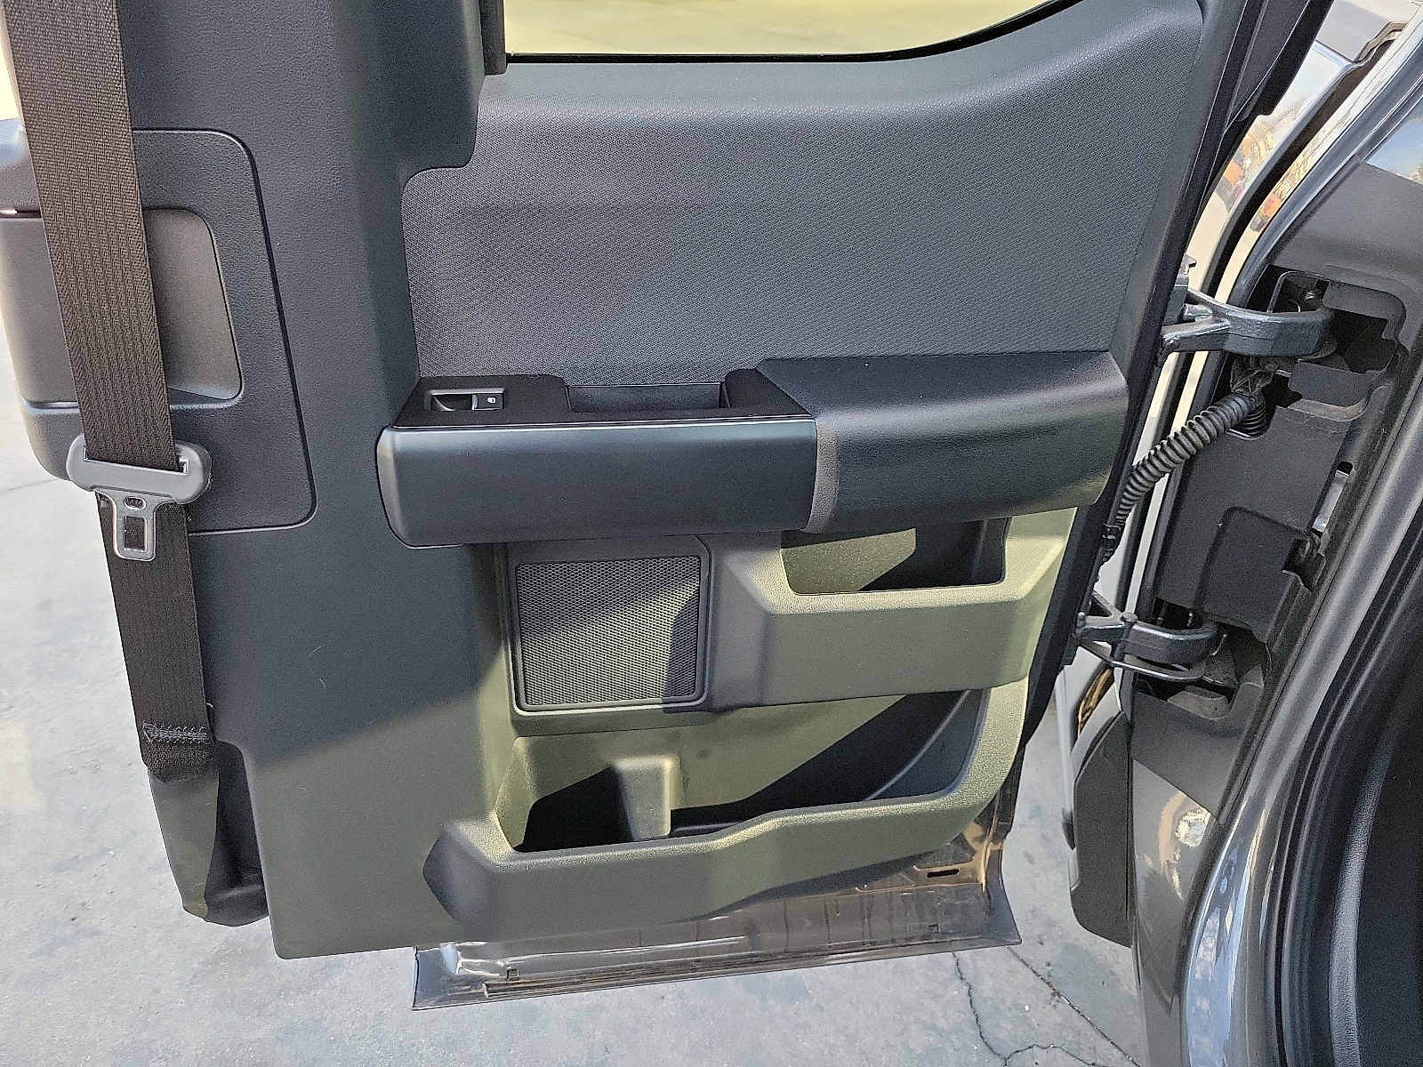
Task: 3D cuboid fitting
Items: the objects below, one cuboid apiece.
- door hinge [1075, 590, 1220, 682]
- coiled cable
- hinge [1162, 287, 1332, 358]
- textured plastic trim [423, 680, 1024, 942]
[{"bbox_3d":[0.352,0.082,0.867,0.097,0.048,0.062,-3,22,-8],"label":"door hinge"},{"bbox_3d":[0.357,-0.045,0.816,0.090,0.120,0.050,-3,22,-8],"label":"coiled cable"},{"bbox_3d":[0.384,-0.153,0.771,0.100,0.042,0.062,-3,22,-8],"label":"hinge"},{"bbox_3d":[0.013,0.202,0.771,0.430,0.175,0.080,-3,22,-8],"label":"textured plastic trim"}]

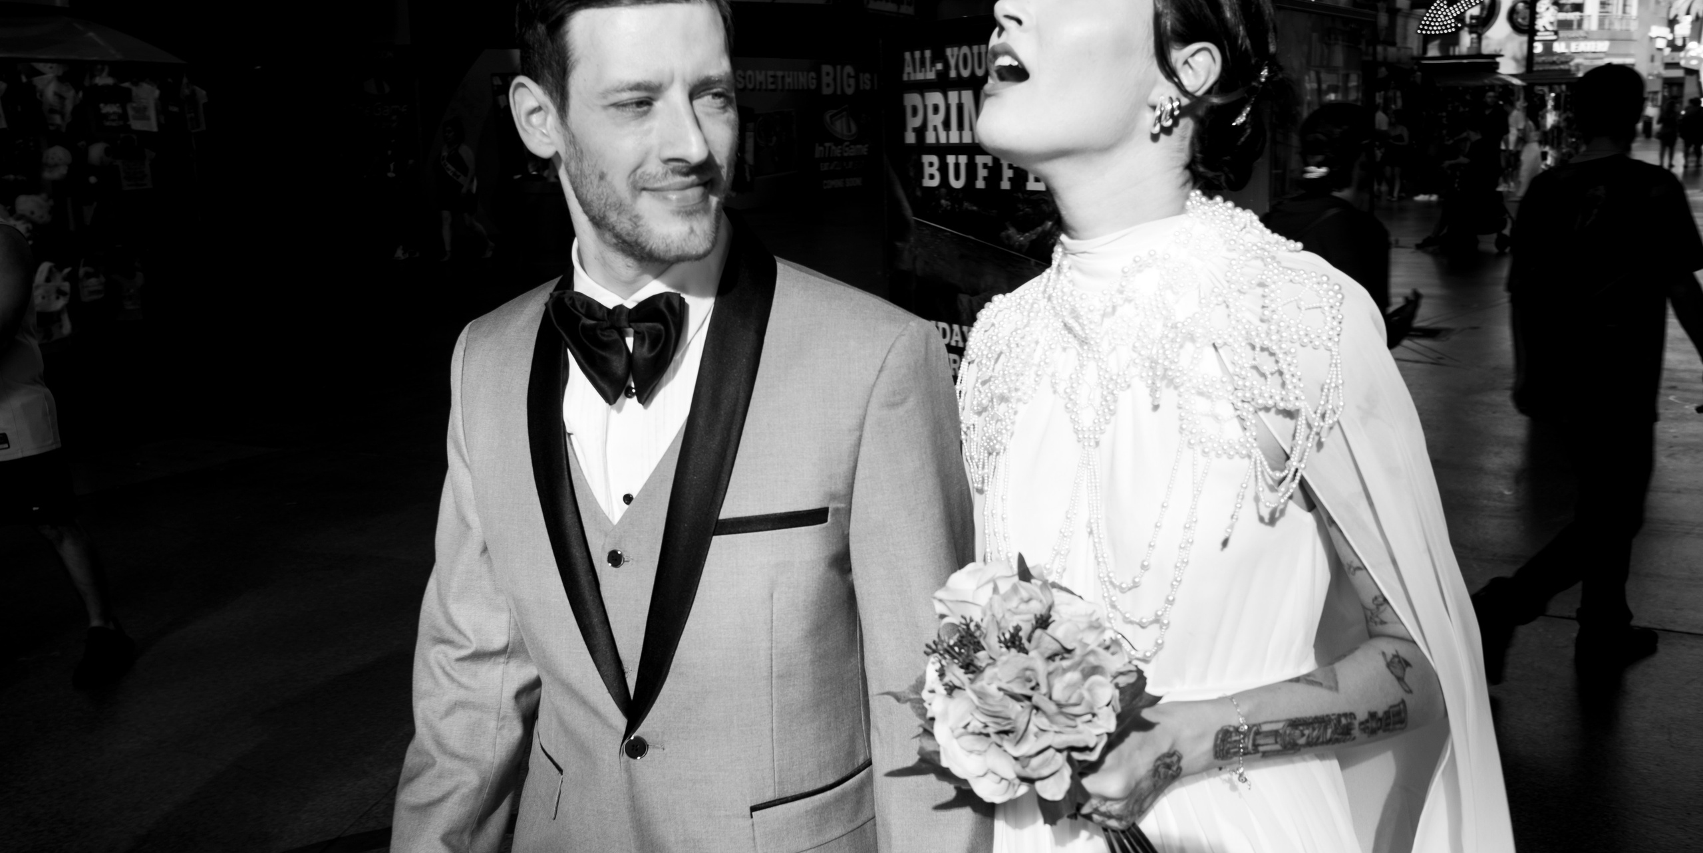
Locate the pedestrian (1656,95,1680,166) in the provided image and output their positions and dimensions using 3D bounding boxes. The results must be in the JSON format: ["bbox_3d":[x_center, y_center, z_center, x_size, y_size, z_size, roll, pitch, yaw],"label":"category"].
[{"bbox_3d":[19.623,-7.026,39.798,0.500,1.670,0.350,2,11,17],"label":"pedestrian"}]

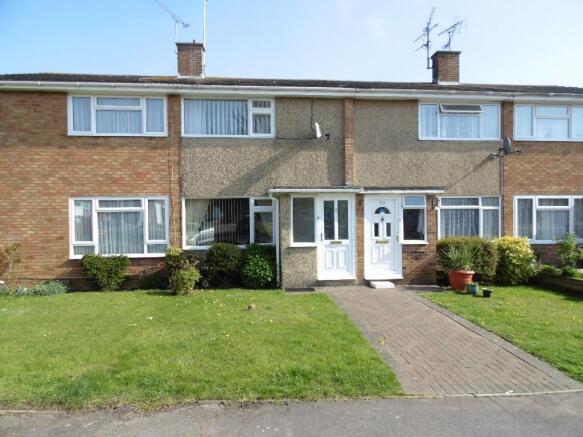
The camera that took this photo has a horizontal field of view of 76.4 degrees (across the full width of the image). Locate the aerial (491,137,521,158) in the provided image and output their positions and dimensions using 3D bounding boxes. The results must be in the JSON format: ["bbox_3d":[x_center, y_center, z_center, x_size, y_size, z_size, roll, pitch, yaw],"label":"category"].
[{"bbox_3d":[5.804,-1.903,9.930,0.600,0.580,0.520,0,1,6],"label":"aerial"}]

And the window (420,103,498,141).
[{"bbox_3d":[4.593,-2.628,10.087,2.363,1.004,0.120,-1,1,-6],"label":"window"}]

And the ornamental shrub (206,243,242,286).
[{"bbox_3d":[-1.644,1.126,9.020,0.901,1.084,0.820,-1,1,-6],"label":"ornamental shrub"}]

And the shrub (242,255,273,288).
[{"bbox_3d":[-0.783,1.266,8.930,0.760,0.820,0.700,-1,1,-6],"label":"shrub"}]

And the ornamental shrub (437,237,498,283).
[{"bbox_3d":[4.466,1.079,9.400,1.420,1.170,0.800,-1,1,-6],"label":"ornamental shrub"}]

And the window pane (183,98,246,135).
[{"bbox_3d":[-1.884,-2.540,9.363,1.610,0.950,0.070,-1,1,-6],"label":"window pane"}]

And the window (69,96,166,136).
[{"bbox_3d":[-4.296,-2.522,9.181,2.379,0.976,0.100,-1,1,-6],"label":"window"}]

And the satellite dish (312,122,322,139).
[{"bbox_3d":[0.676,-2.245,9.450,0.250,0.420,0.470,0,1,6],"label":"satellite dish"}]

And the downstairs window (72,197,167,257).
[{"bbox_3d":[-4.241,0.227,9.178,2.338,1.506,0.100,-1,1,-6],"label":"downstairs window"}]

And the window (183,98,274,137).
[{"bbox_3d":[-1.586,-2.545,9.383,2.338,0.993,0.100,-1,1,-6],"label":"window"}]

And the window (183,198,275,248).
[{"bbox_3d":[-1.578,0.133,9.442,2.338,1.308,0.100,-1,1,-6],"label":"window"}]

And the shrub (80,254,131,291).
[{"bbox_3d":[-4.330,1.254,8.600,1.050,0.820,0.750,-1,1,-6],"label":"shrub"}]

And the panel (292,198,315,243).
[{"bbox_3d":[0.287,0.053,8.680,0.529,1.066,0.060,-1,1,-6],"label":"panel"}]

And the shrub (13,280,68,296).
[{"bbox_3d":[-5.726,1.604,8.450,1.200,0.320,0.600,-1,1,-6],"label":"shrub"}]

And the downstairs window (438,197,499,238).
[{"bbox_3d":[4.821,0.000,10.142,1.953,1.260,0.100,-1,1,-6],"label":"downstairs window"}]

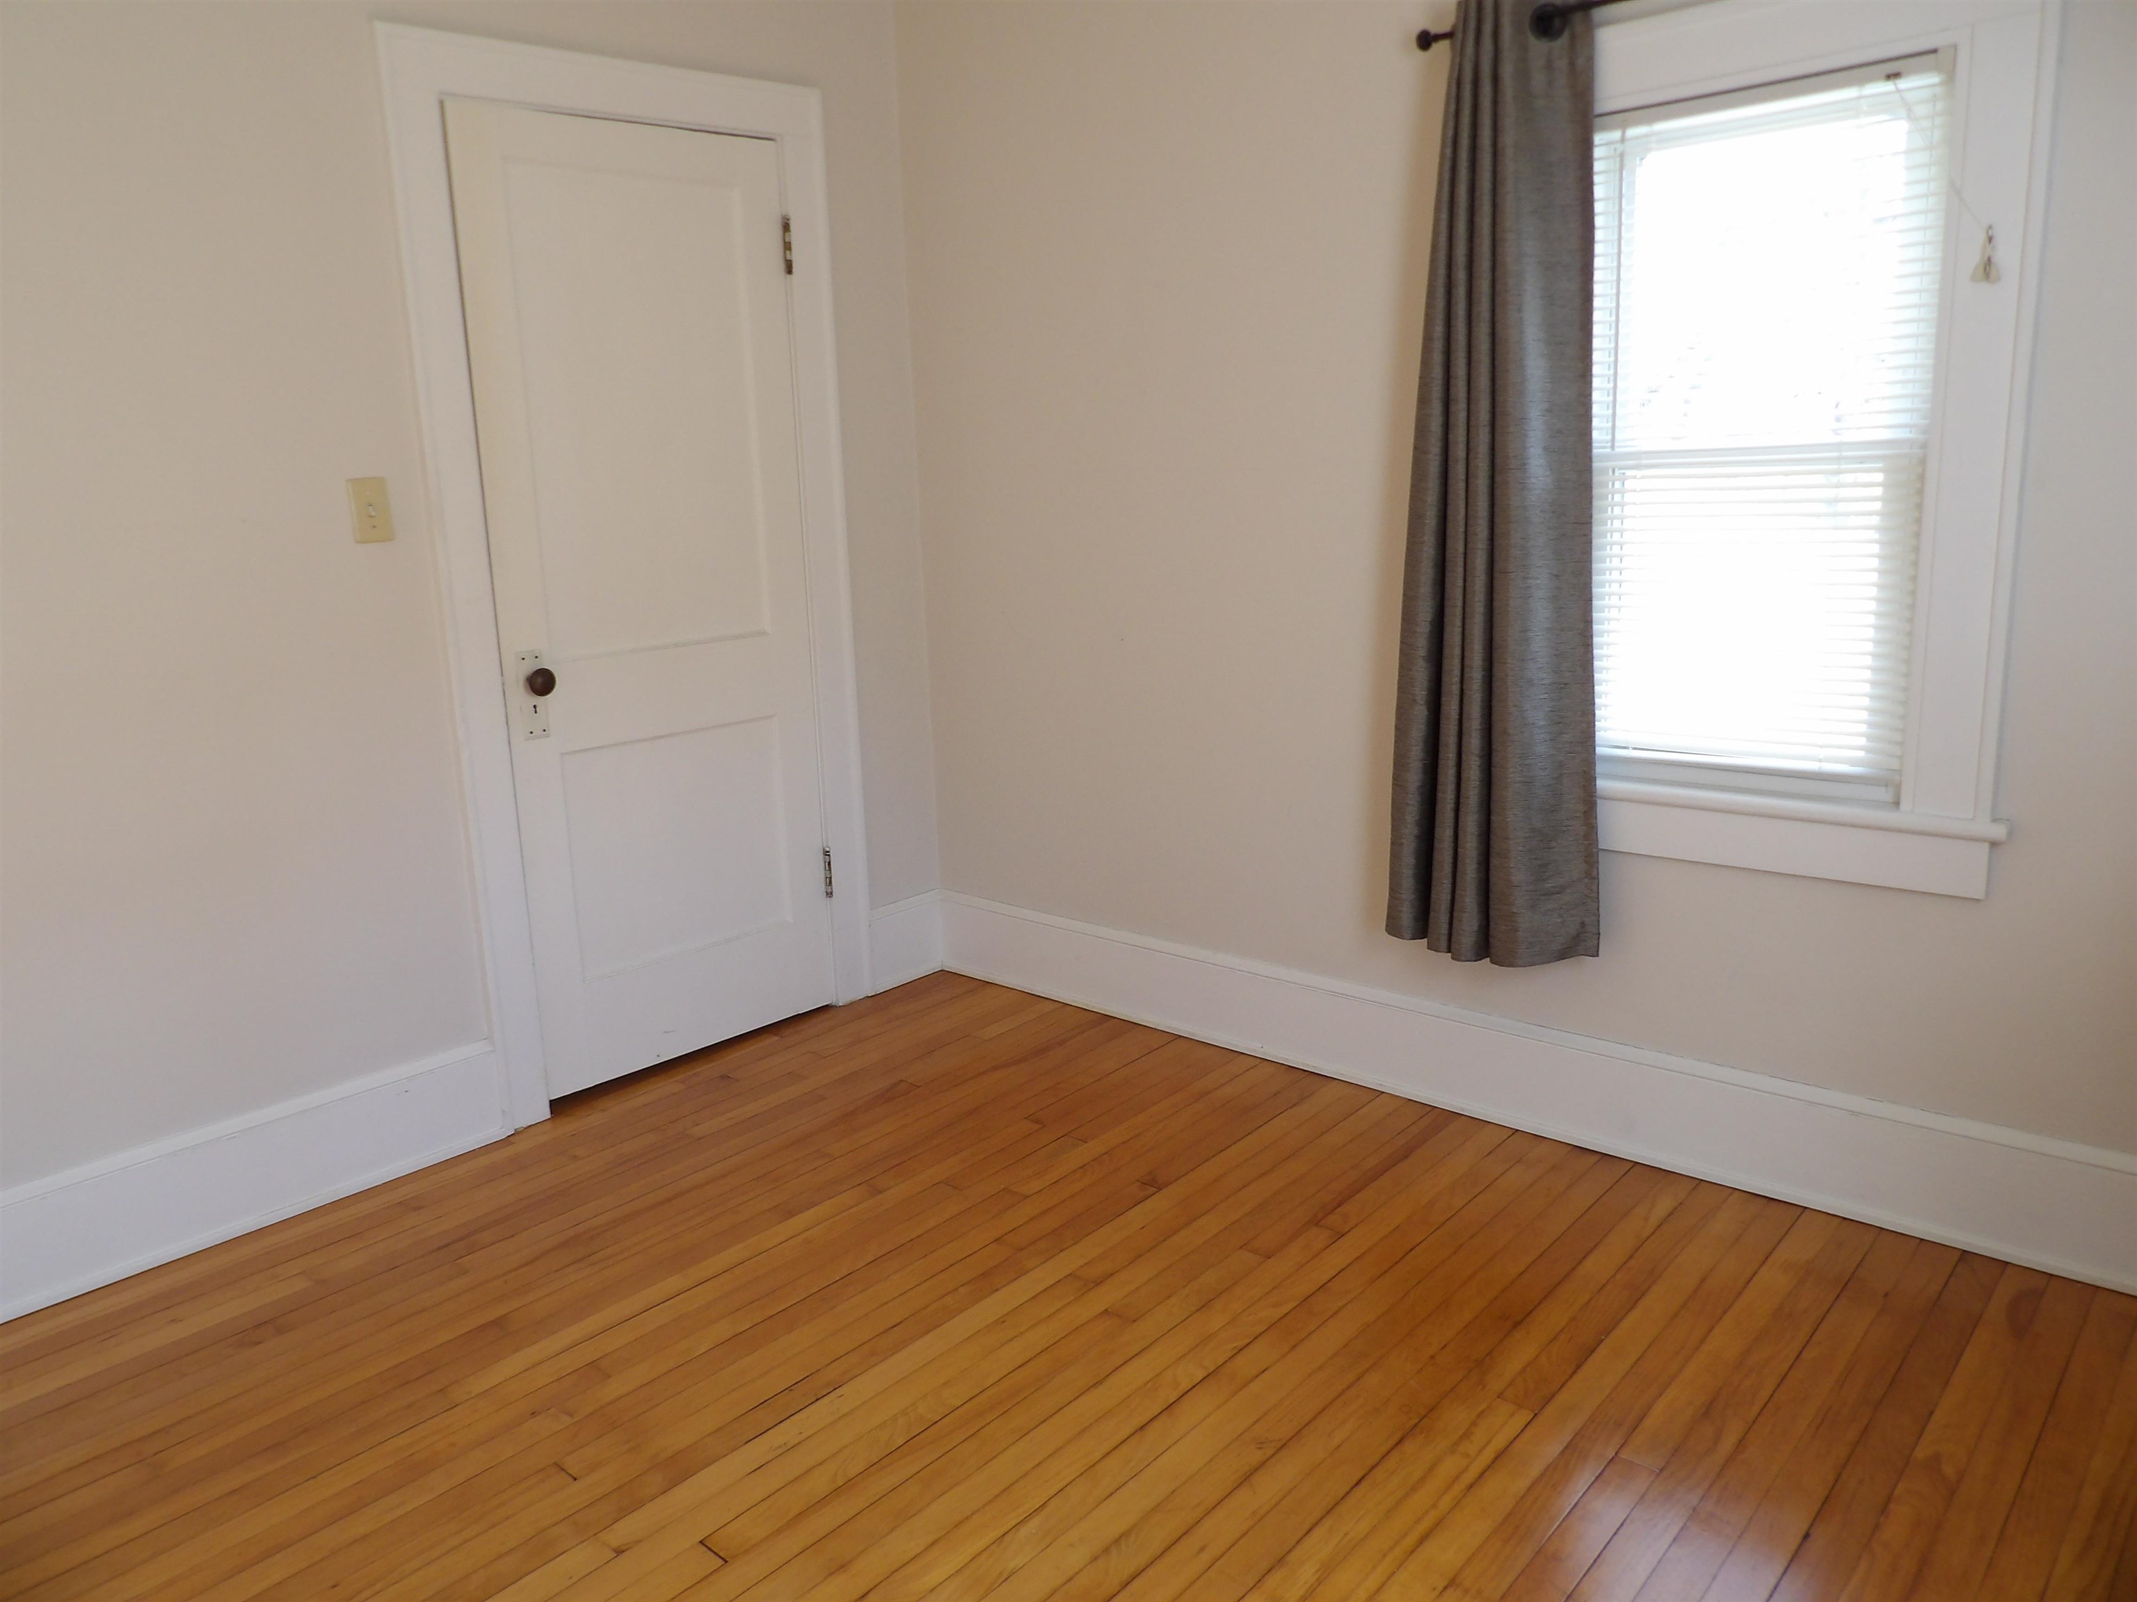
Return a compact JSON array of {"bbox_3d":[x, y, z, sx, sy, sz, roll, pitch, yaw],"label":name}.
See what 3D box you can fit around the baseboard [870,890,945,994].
[{"bbox_3d":[-0.439,0.372,3.924,0.022,0.230,0.250,10,17,42],"label":"baseboard"}]

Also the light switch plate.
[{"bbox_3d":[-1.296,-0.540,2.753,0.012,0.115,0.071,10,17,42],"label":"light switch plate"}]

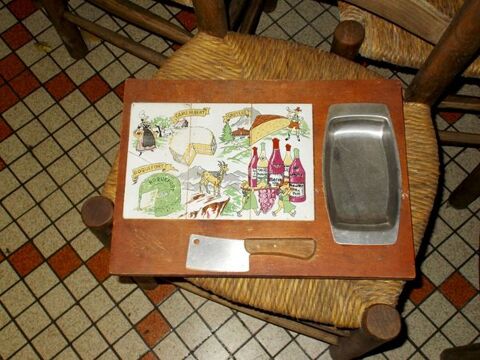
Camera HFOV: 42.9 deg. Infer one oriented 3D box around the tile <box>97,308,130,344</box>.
[{"bbox_3d":[-0.273,0.315,1.322,0.057,0.008,0.057,-39,75,-11],"label":"tile"}]

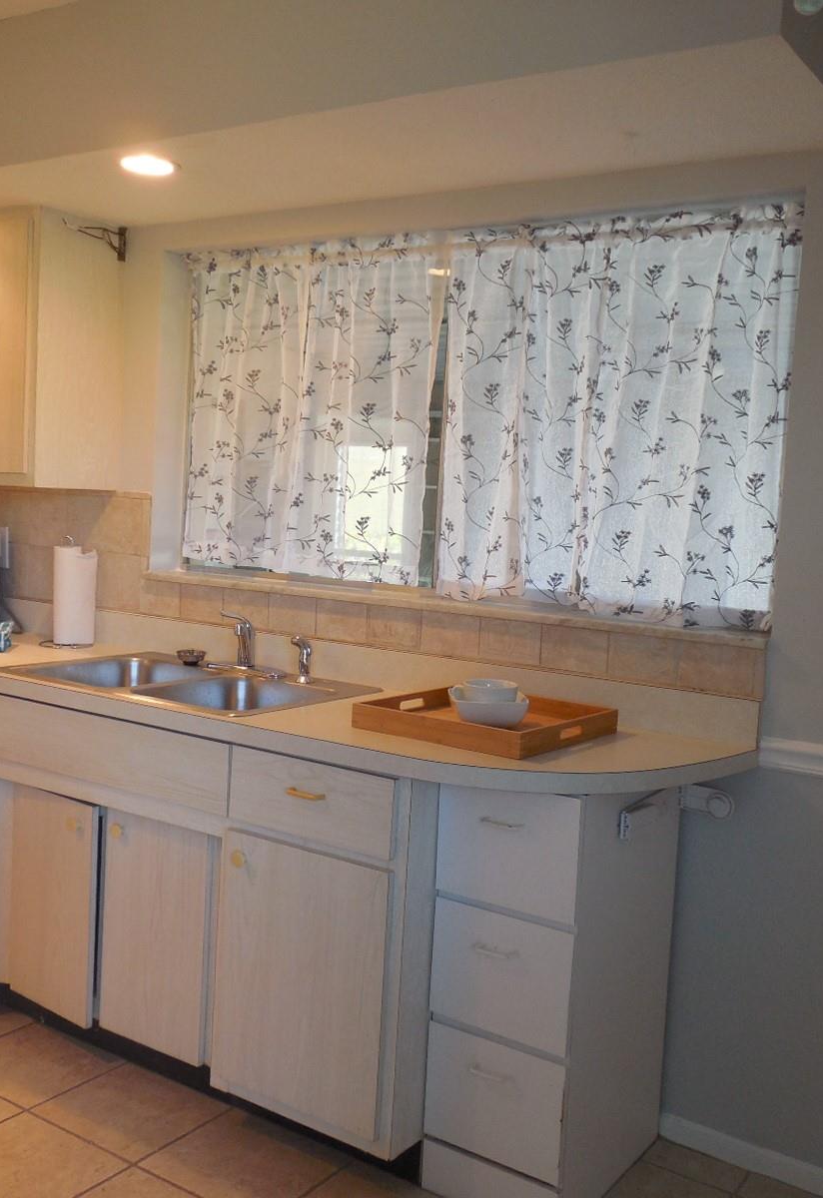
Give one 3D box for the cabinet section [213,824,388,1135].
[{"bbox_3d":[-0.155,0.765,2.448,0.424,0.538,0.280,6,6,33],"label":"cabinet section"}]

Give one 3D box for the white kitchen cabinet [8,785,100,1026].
[{"bbox_3d":[-0.765,0.738,3.038,0.331,0.552,0.472,6,6,32],"label":"white kitchen cabinet"}]

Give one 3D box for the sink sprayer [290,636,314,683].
[{"bbox_3d":[-0.280,0.156,2.946,0.063,0.114,0.037,-2,7,-45],"label":"sink sprayer"}]

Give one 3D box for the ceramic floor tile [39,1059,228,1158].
[{"bbox_3d":[-0.637,1.156,2.606,0.319,0.010,0.284,6,6,32],"label":"ceramic floor tile"}]

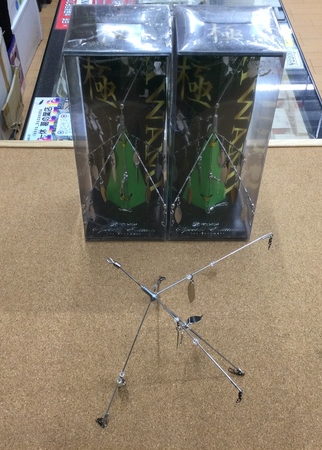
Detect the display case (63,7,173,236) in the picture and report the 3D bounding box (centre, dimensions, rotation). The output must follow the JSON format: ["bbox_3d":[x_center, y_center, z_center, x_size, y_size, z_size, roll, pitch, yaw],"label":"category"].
[{"bbox_3d":[-0.037,-0.093,0.552,0.090,0.225,0.092,0,45,-1],"label":"display case"}]

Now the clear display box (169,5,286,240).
[{"bbox_3d":[0.057,-0.094,0.553,0.090,0.225,0.092,0,45,0],"label":"clear display box"}]

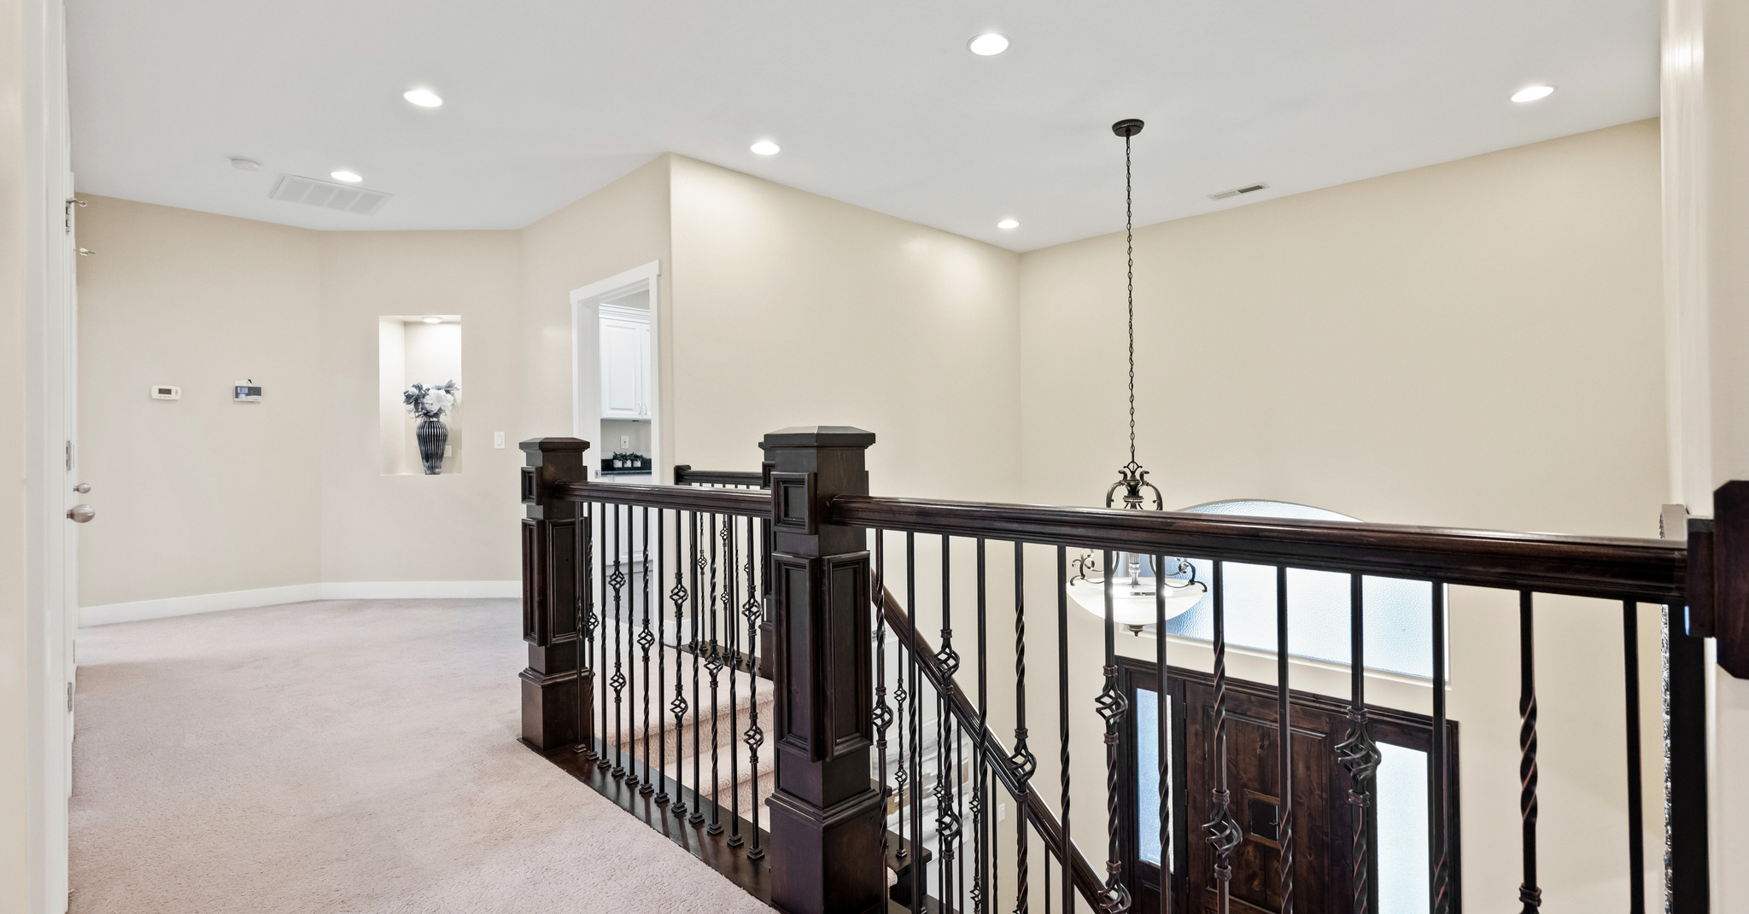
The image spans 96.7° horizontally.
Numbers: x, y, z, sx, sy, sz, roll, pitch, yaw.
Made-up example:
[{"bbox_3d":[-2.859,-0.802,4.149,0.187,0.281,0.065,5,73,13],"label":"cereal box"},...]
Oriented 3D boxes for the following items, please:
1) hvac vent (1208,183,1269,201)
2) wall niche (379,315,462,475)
[{"bbox_3d":[2.396,-1.744,5.114,0.355,0.020,0.143,0,1,45],"label":"hvac vent"},{"bbox_3d":[-3.366,-0.460,5.923,0.600,1.180,0.315,-1,1,-1],"label":"wall niche"}]

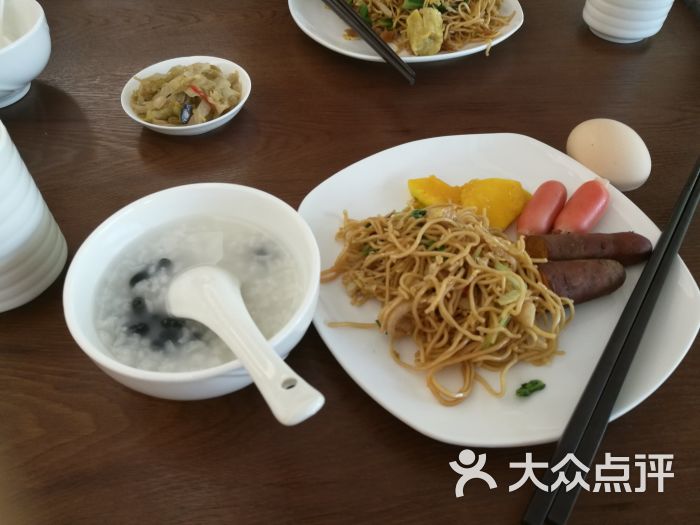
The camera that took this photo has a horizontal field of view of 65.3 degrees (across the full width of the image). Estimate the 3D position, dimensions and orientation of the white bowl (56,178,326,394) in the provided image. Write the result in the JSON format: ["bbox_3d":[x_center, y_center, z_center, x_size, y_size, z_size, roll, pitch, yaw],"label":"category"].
[{"bbox_3d":[-0.073,0.019,0.277,0.117,0.053,0.117,1,51,-1],"label":"white bowl"}]

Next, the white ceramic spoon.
[{"bbox_3d":[-0.052,0.025,0.248,0.042,0.034,0.140,-27,35,-22],"label":"white ceramic spoon"}]

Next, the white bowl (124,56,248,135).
[{"bbox_3d":[-0.118,-0.118,0.407,0.092,0.024,0.092,1,51,-1],"label":"white bowl"}]

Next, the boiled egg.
[{"bbox_3d":[0.172,-0.071,0.363,0.043,0.043,0.058,-23,55,-19],"label":"boiled egg"}]

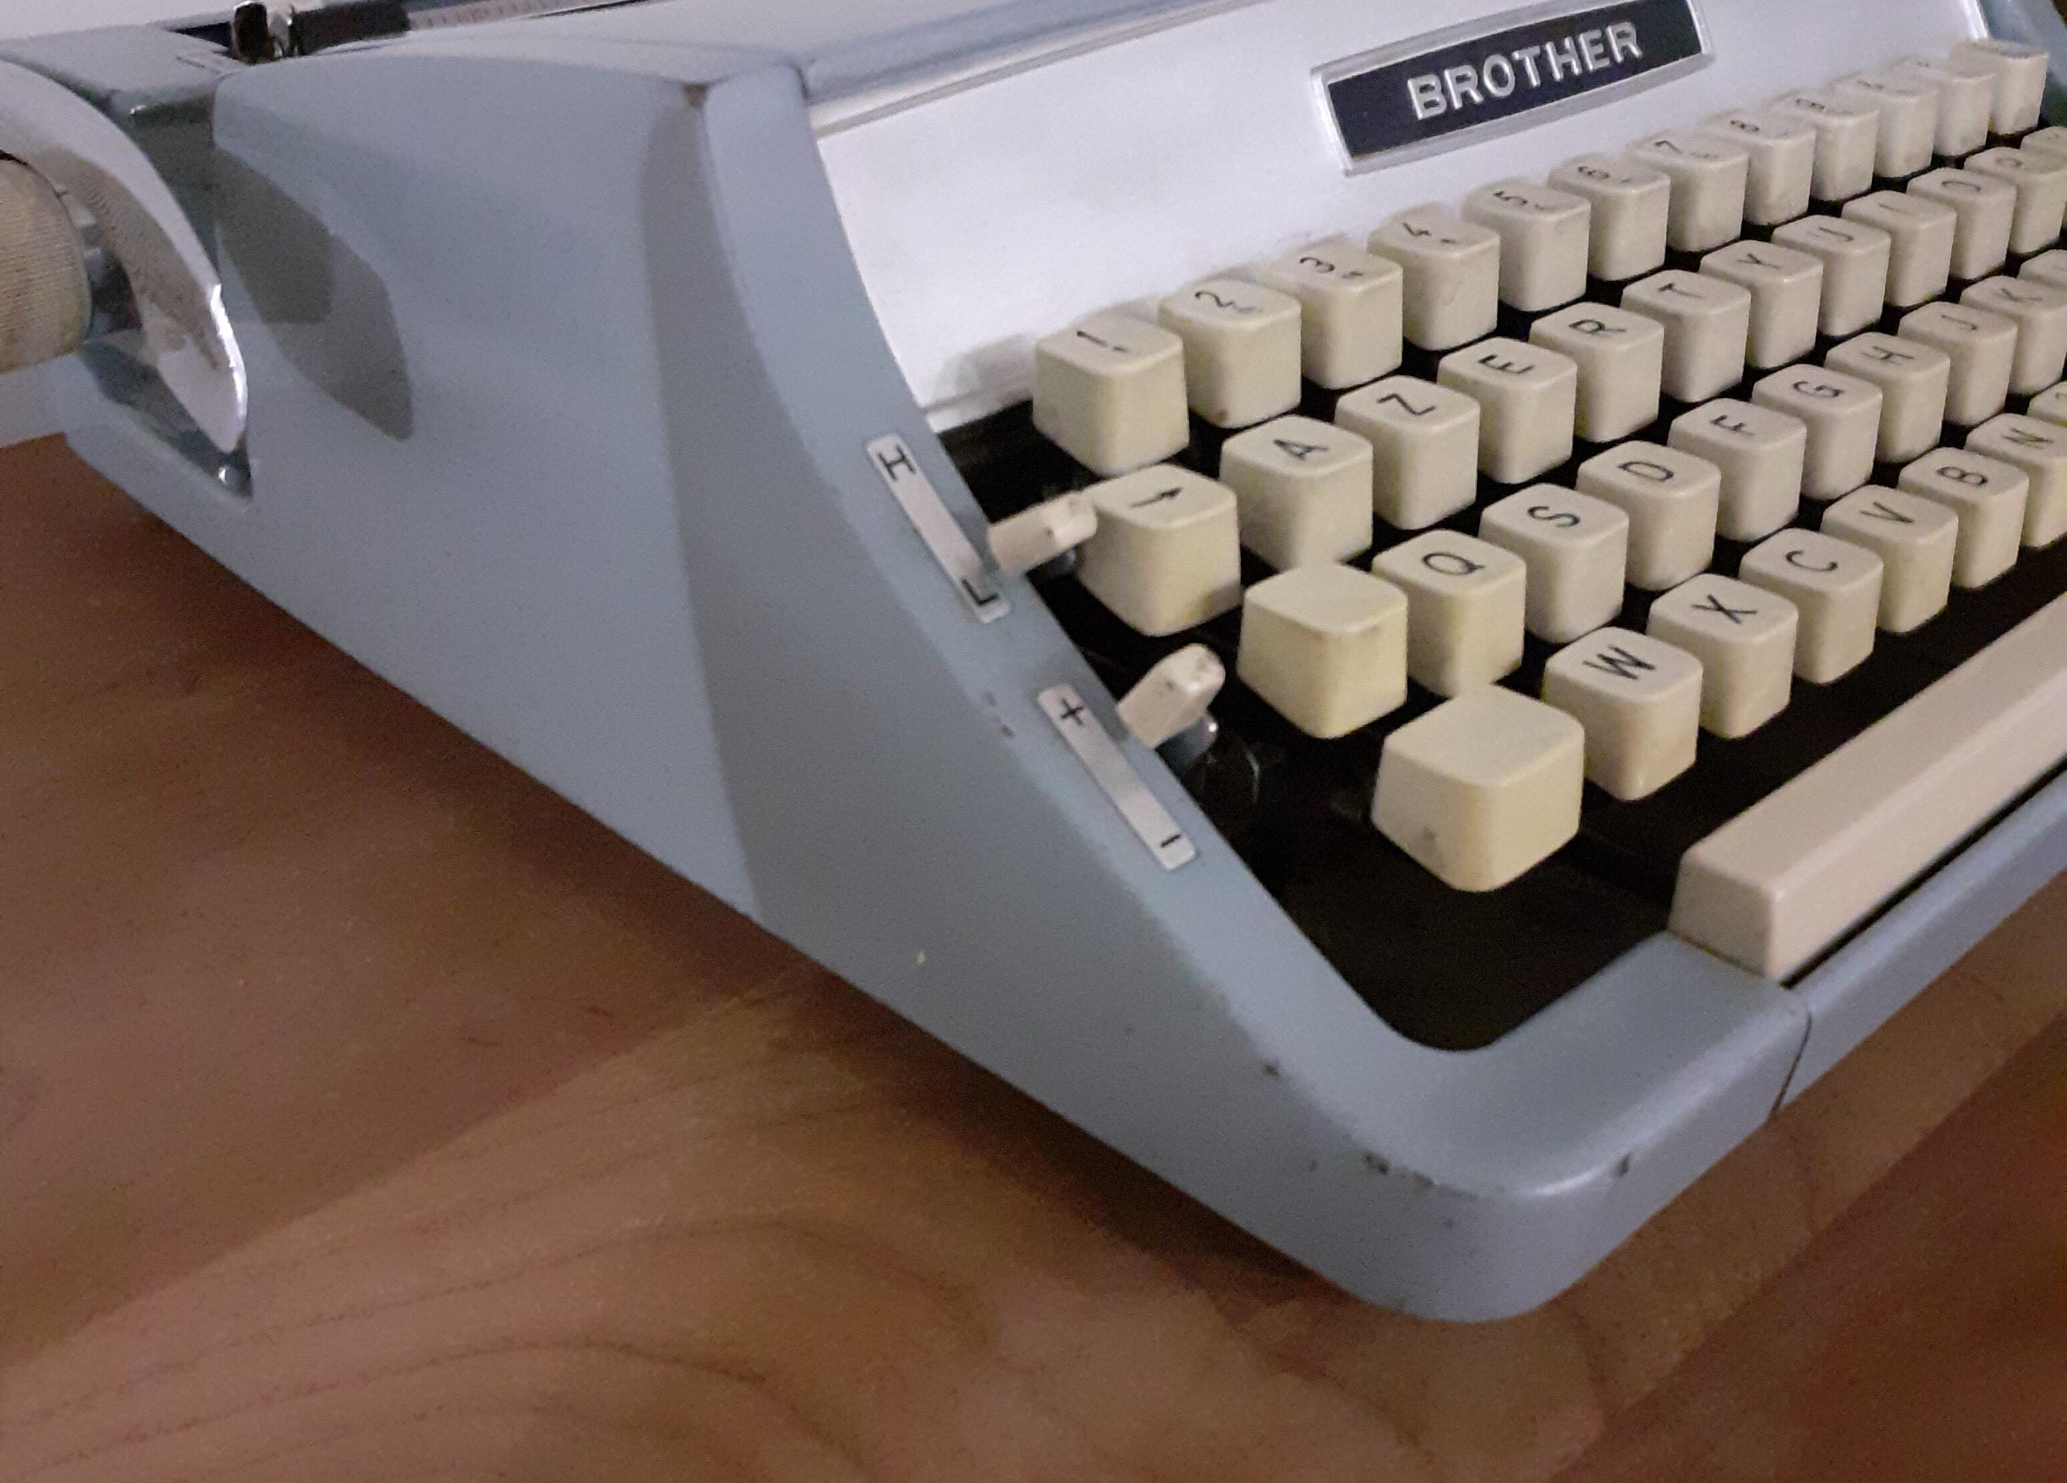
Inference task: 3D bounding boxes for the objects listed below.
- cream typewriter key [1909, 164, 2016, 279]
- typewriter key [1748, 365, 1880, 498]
[{"bbox_3d":[0.139,-0.078,0.324,0.013,0.012,0.013,-25,39,-37],"label":"cream typewriter key"},{"bbox_3d":[0.100,-0.040,0.275,0.013,0.012,0.014,-25,37,-37],"label":"typewriter key"}]

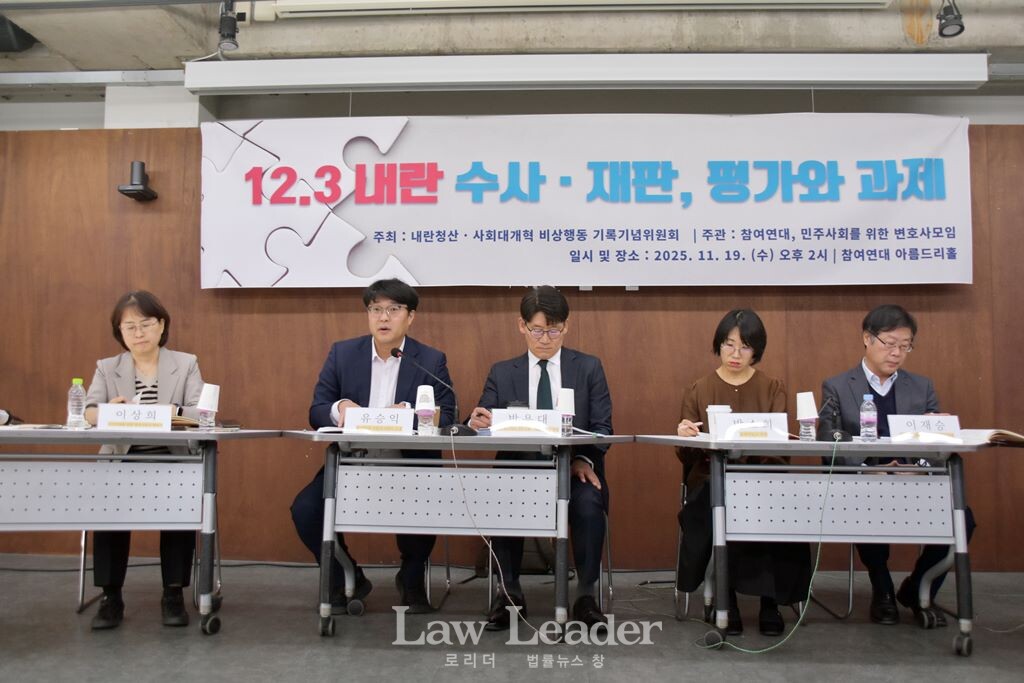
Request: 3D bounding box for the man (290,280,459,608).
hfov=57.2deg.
[{"bbox_3d":[-0.550,0.428,3.900,0.650,1.350,0.740,0,-4,7],"label":"man"}]

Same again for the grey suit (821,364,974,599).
[{"bbox_3d":[1.572,0.554,3.920,0.585,0.940,0.540,0,-5,4],"label":"grey suit"}]

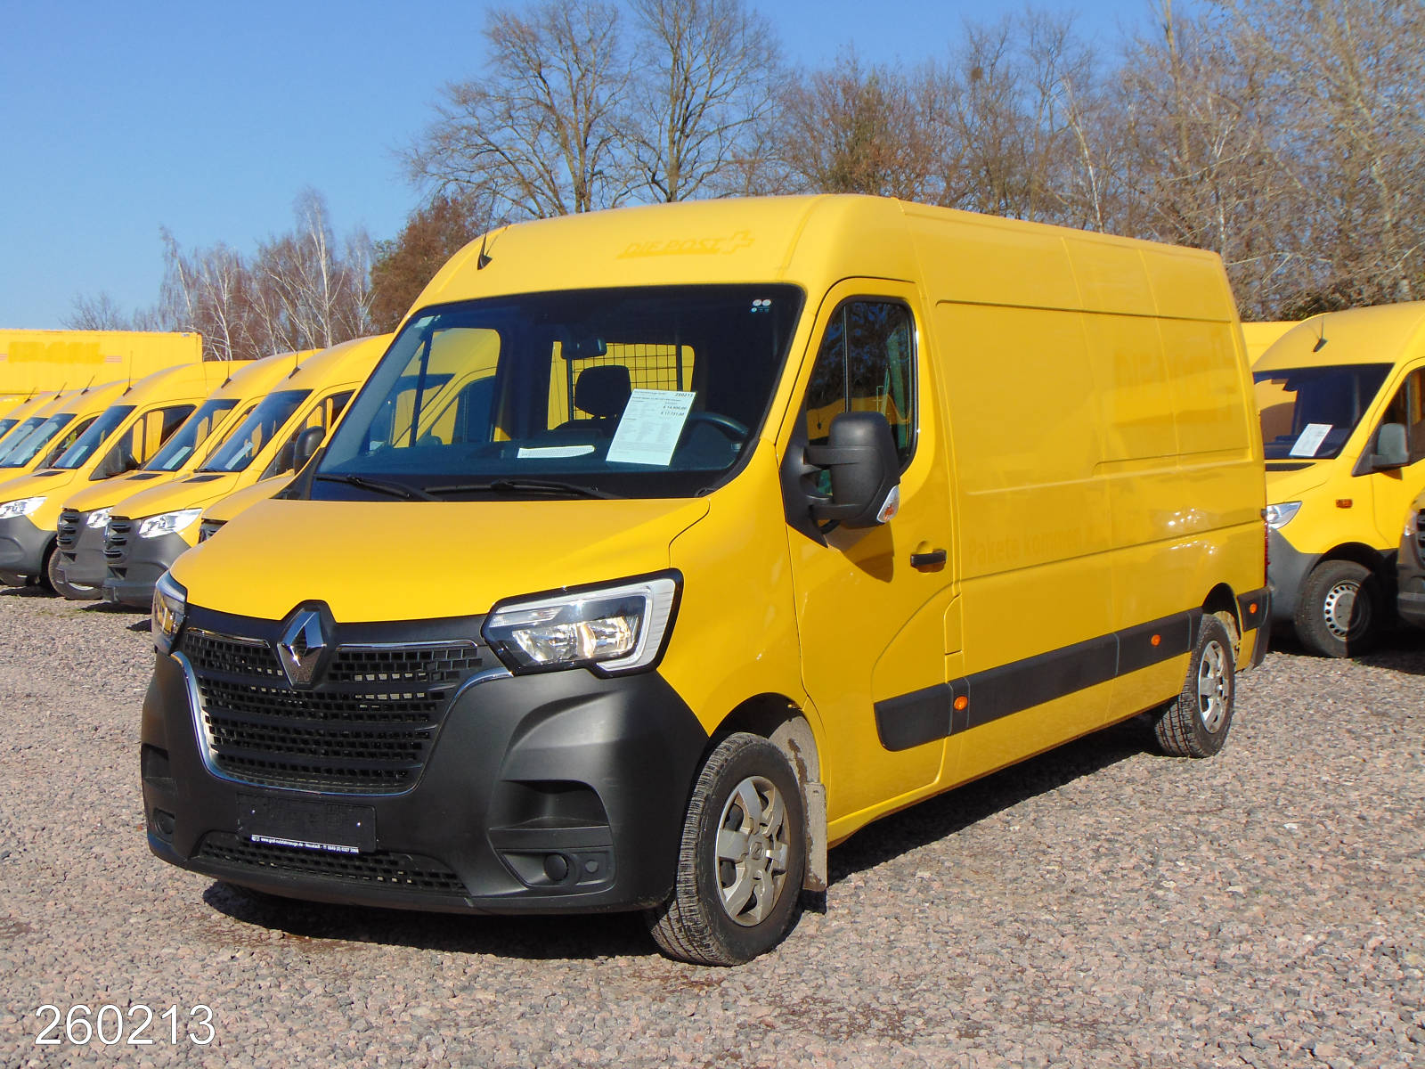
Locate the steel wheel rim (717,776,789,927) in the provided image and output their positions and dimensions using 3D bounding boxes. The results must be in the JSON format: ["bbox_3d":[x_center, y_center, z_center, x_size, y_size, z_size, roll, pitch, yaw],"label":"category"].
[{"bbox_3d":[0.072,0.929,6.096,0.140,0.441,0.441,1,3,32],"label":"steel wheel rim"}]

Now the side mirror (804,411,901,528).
[{"bbox_3d":[0.451,-0.197,6.335,0.255,0.365,0.210,1,3,32],"label":"side mirror"}]

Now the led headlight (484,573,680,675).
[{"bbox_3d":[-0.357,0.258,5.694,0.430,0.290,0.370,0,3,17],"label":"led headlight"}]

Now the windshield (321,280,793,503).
[{"bbox_3d":[-0.575,-0.427,6.791,1.780,1.050,0.151,1,-42,32],"label":"windshield"}]

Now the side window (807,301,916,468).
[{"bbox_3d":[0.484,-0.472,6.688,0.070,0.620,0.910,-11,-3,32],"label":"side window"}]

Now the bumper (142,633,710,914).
[{"bbox_3d":[-1.014,0.683,6.091,2.000,0.740,0.620,1,3,32],"label":"bumper"}]

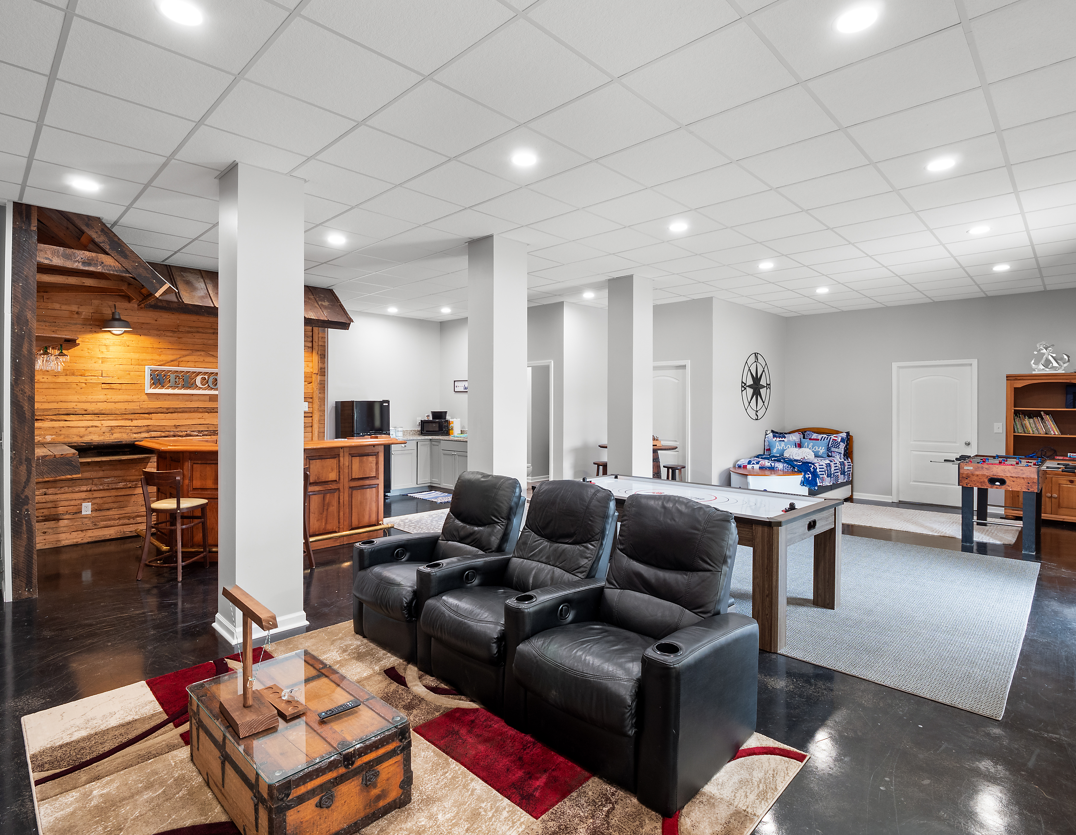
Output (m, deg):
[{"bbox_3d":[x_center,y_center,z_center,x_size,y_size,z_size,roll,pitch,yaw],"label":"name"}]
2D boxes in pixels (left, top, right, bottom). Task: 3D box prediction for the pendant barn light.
[{"bbox_3d":[-4.500,-1.037,5.500,0.270,0.310,0.260,1,1,44],"label":"pendant barn light"}]

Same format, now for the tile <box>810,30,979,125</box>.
[{"bbox_3d":[1.690,-1.596,2.440,0.594,0.025,0.592,1,2,44],"label":"tile"}]

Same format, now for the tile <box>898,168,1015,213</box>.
[{"bbox_3d":[3.022,-1.641,3.711,0.590,0.020,0.590,1,1,44],"label":"tile"}]

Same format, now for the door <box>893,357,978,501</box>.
[{"bbox_3d":[5.856,0.253,7.596,0.960,2.130,0.100,1,1,41],"label":"door"}]

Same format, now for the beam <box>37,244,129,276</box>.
[{"bbox_3d":[-3.800,-1.319,4.370,0.110,0.145,0.680,1,1,44],"label":"beam"}]

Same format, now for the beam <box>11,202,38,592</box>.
[{"bbox_3d":[-3.995,-0.128,4.005,0.140,3.033,0.145,1,1,44],"label":"beam"}]

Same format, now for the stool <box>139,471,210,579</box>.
[{"bbox_3d":[-3.273,0.934,4.632,0.439,0.952,0.450,0,1,2],"label":"stool"}]

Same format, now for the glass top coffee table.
[{"bbox_3d":[-1.021,1.333,2.132,0.888,0.324,0.521,2,2,45],"label":"glass top coffee table"}]

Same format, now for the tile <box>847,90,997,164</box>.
[{"bbox_3d":[2.154,-1.638,2.893,0.605,0.030,0.605,1,1,44],"label":"tile"}]

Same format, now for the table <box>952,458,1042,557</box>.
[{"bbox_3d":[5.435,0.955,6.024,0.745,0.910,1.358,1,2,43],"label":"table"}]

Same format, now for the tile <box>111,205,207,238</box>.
[{"bbox_3d":[-3.326,-1.717,4.566,0.607,0.021,0.607,2,2,45],"label":"tile"}]

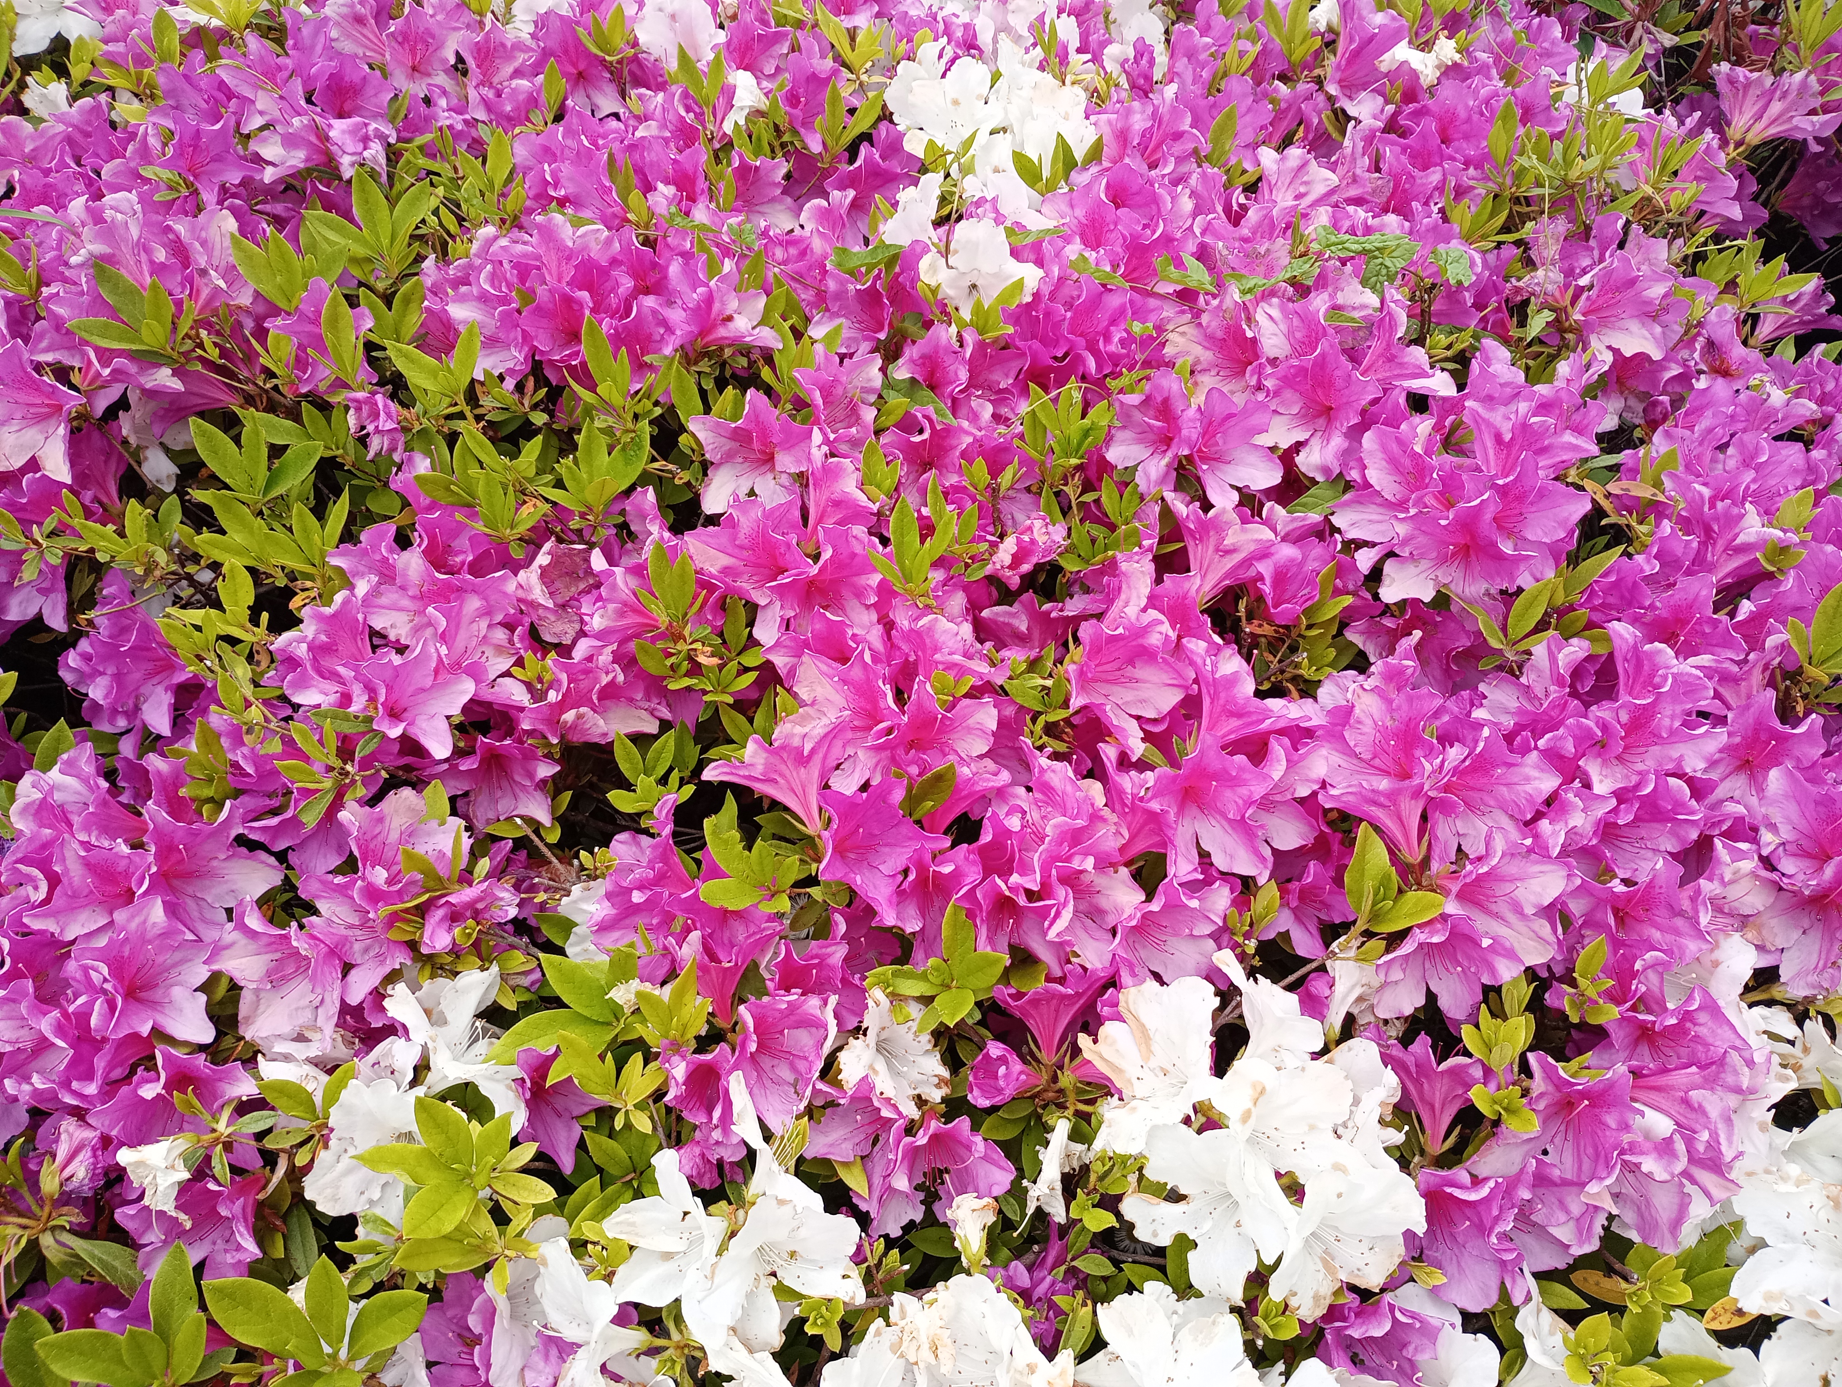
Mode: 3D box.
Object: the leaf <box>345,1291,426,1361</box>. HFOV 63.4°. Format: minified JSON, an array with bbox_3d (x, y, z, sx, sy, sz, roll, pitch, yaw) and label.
[{"bbox_3d":[-0.211,0.251,0.590,0.039,0.010,0.019,-40,69,-11],"label":"leaf"}]

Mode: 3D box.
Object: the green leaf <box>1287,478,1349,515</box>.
[{"bbox_3d":[0.217,-0.107,0.810,0.041,0.010,0.023,-26,67,-5],"label":"green leaf"}]

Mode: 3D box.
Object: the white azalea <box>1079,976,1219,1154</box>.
[{"bbox_3d":[0.112,0.183,0.735,0.064,0.078,0.045,18,8,16],"label":"white azalea"}]

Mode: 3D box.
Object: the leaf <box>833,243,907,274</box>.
[{"bbox_3d":[-0.031,-0.257,0.880,0.045,0.014,0.025,-15,52,-12],"label":"leaf"}]

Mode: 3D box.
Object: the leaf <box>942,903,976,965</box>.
[{"bbox_3d":[0.017,0.124,0.765,0.018,0.008,0.033,-6,90,-1],"label":"leaf"}]

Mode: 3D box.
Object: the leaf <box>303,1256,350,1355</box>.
[{"bbox_3d":[-0.234,0.242,0.590,0.018,0.009,0.035,-8,75,-14],"label":"leaf"}]

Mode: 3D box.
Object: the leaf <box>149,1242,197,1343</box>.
[{"bbox_3d":[-0.328,0.266,0.655,0.022,0.054,0.009,9,11,-1],"label":"leaf"}]

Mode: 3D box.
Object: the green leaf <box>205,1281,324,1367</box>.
[{"bbox_3d":[-0.260,0.248,0.590,0.056,0.011,0.023,37,57,-5],"label":"green leaf"}]

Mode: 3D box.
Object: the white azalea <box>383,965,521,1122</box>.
[{"bbox_3d":[-0.226,0.169,0.720,0.066,0.050,0.062,46,56,-2],"label":"white azalea"}]

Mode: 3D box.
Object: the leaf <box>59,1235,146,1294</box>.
[{"bbox_3d":[-0.337,0.235,0.615,0.042,0.009,0.016,30,58,3],"label":"leaf"}]

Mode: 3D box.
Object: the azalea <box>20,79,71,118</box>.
[{"bbox_3d":[-0.556,-0.378,0.950,0.036,0.030,0.031,3,79,12],"label":"azalea"}]

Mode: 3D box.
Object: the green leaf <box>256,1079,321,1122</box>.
[{"bbox_3d":[-0.295,0.191,0.698,0.035,0.008,0.017,36,54,-8],"label":"green leaf"}]

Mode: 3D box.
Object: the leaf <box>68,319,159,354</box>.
[{"bbox_3d":[-0.517,-0.229,0.958,0.058,0.010,0.022,15,43,-15],"label":"leaf"}]

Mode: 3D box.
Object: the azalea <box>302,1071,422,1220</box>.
[{"bbox_3d":[-0.235,0.191,0.630,0.060,0.045,0.062,-7,88,-31],"label":"azalea"}]

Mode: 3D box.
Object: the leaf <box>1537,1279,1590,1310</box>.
[{"bbox_3d":[0.301,0.284,0.708,0.030,0.008,0.017,20,51,29],"label":"leaf"}]

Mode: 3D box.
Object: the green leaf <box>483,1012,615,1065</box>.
[{"bbox_3d":[-0.165,0.156,0.660,0.058,0.013,0.024,-11,62,-12],"label":"green leaf"}]

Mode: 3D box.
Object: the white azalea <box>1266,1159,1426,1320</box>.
[{"bbox_3d":[0.171,0.220,0.600,0.062,0.063,0.048,-7,21,-23],"label":"white azalea"}]

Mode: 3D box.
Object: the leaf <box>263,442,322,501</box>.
[{"bbox_3d":[-0.341,-0.120,0.810,0.044,0.010,0.019,-43,75,6],"label":"leaf"}]

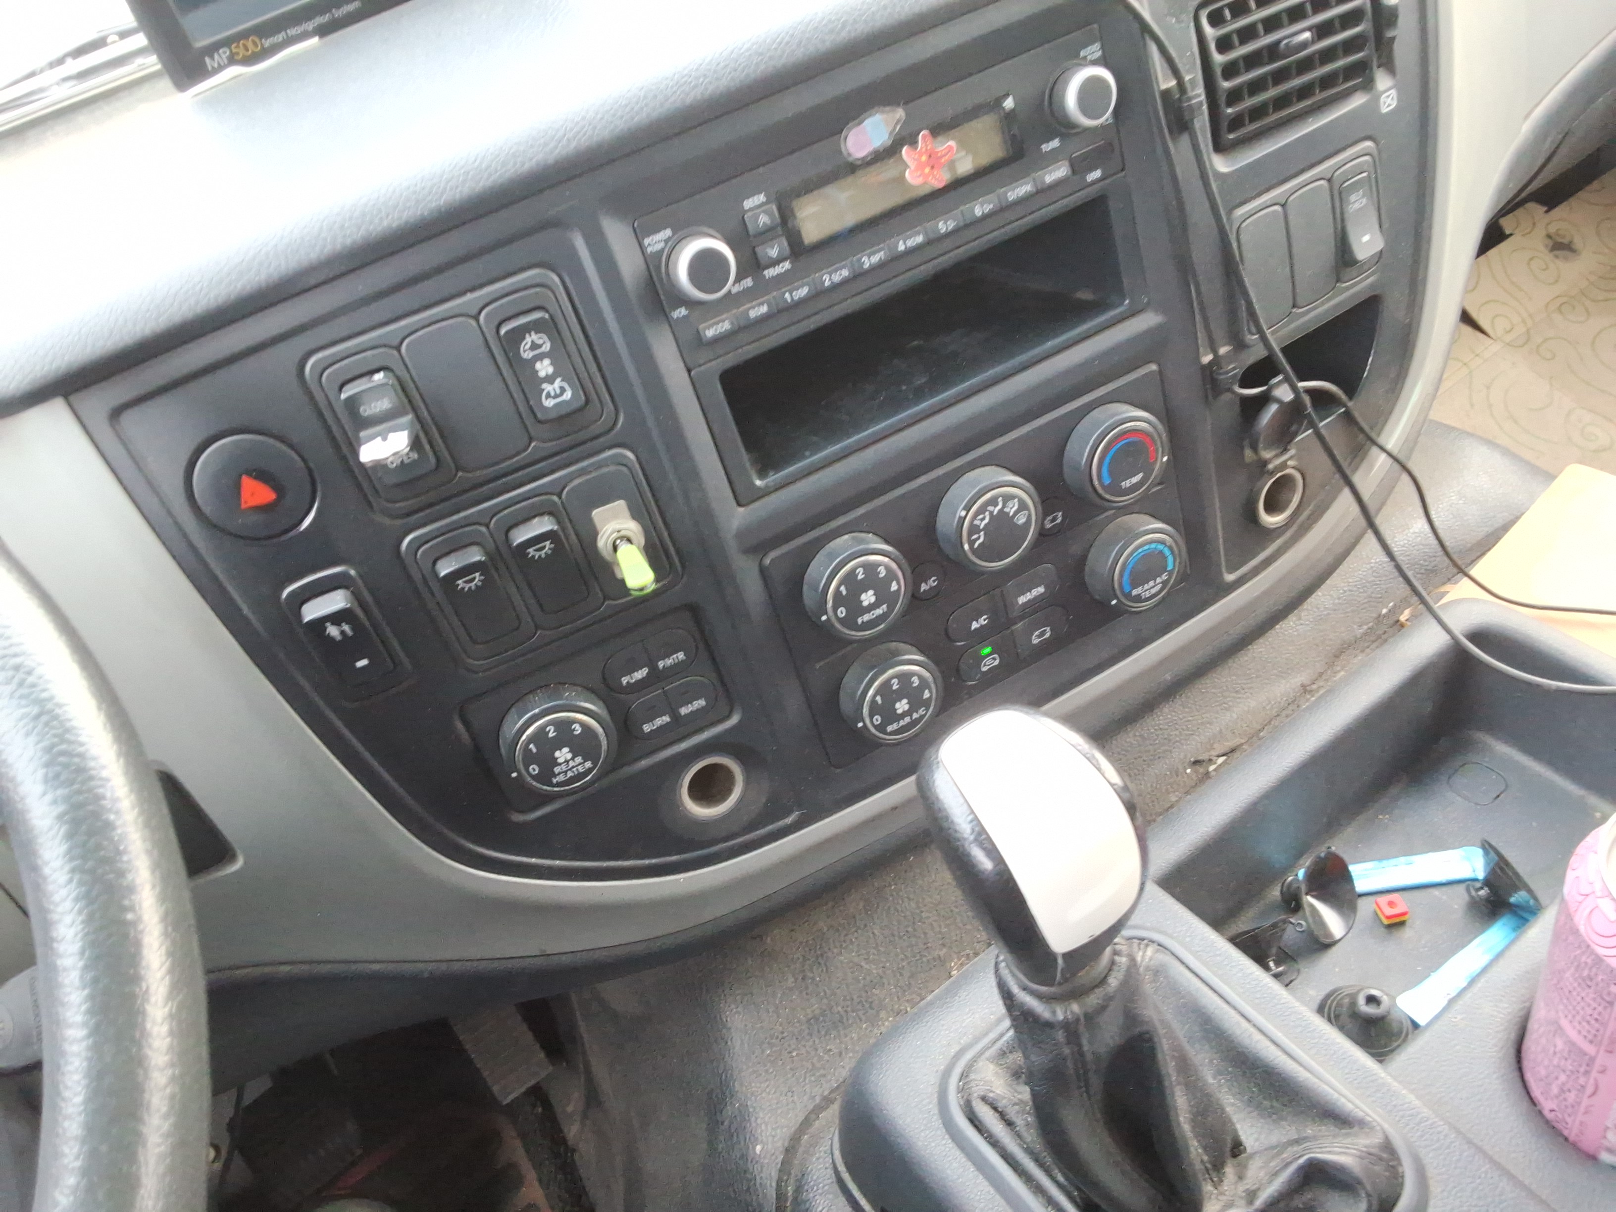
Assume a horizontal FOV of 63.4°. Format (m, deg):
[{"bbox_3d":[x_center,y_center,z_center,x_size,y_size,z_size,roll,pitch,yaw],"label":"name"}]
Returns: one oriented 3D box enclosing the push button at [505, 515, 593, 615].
[{"bbox_3d":[-0.090,-0.012,0.457,0.018,0.035,0.010,-24,30,-7],"label":"push button"}]

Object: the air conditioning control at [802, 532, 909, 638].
[{"bbox_3d":[0.020,-0.006,0.504,0.041,0.041,0.015,-27,32,-13],"label":"air conditioning control"}]

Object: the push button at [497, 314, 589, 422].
[{"bbox_3d":[-0.087,-0.079,0.429,0.017,0.035,0.008,-24,32,-8],"label":"push button"}]

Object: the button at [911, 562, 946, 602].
[{"bbox_3d":[0.048,-0.010,0.528,0.017,0.017,0.005,-27,33,-12],"label":"button"}]

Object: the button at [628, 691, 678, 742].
[{"bbox_3d":[-0.060,0.042,0.497,0.018,0.017,0.004,-24,30,-7],"label":"button"}]

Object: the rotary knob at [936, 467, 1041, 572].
[{"bbox_3d":[0.072,-0.033,0.515,0.041,0.041,0.015,-27,32,-13],"label":"rotary knob"}]

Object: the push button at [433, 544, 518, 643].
[{"bbox_3d":[-0.114,-0.002,0.454,0.018,0.034,0.010,-24,30,-7],"label":"push button"}]

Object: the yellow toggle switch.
[{"bbox_3d":[-0.061,-0.014,0.458,0.009,0.009,0.021,-24,61,-7],"label":"yellow toggle switch"}]

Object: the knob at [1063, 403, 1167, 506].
[{"bbox_3d":[0.127,-0.060,0.534,0.042,0.042,0.015,-27,33,-12],"label":"knob"}]

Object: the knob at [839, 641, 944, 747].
[{"bbox_3d":[0.036,0.037,0.538,0.042,0.042,0.015,-27,33,-12],"label":"knob"}]

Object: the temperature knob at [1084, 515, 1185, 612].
[{"bbox_3d":[0.142,-0.018,0.565,0.041,0.041,0.015,-27,32,-13],"label":"temperature knob"}]

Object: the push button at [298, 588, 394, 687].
[{"bbox_3d":[-0.156,0.011,0.443,0.018,0.035,0.009,-23,32,-6],"label":"push button"}]

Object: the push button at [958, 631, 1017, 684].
[{"bbox_3d":[0.076,0.022,0.558,0.029,0.018,0.005,-27,33,-12],"label":"push button"}]

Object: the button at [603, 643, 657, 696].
[{"bbox_3d":[-0.068,0.024,0.490,0.018,0.018,0.005,-24,32,-8],"label":"button"}]

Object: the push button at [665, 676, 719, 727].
[{"bbox_3d":[-0.045,0.035,0.507,0.018,0.018,0.005,-24,32,-8],"label":"push button"}]

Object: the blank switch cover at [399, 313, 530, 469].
[{"bbox_3d":[-0.111,-0.069,0.427,0.026,0.051,0.006,-24,30,-7],"label":"blank switch cover"}]

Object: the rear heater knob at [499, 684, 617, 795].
[{"bbox_3d":[-0.092,0.051,0.483,0.041,0.041,0.015,-24,30,-7],"label":"rear heater knob"}]

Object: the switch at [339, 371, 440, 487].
[{"bbox_3d":[-0.135,-0.056,0.419,0.018,0.036,0.013,-24,30,-7],"label":"switch"}]

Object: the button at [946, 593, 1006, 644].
[{"bbox_3d":[0.070,0.005,0.542,0.028,0.016,0.005,-27,32,-13],"label":"button"}]

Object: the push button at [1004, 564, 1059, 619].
[{"bbox_3d":[0.095,-0.007,0.550,0.026,0.017,0.005,-27,32,-13],"label":"push button"}]

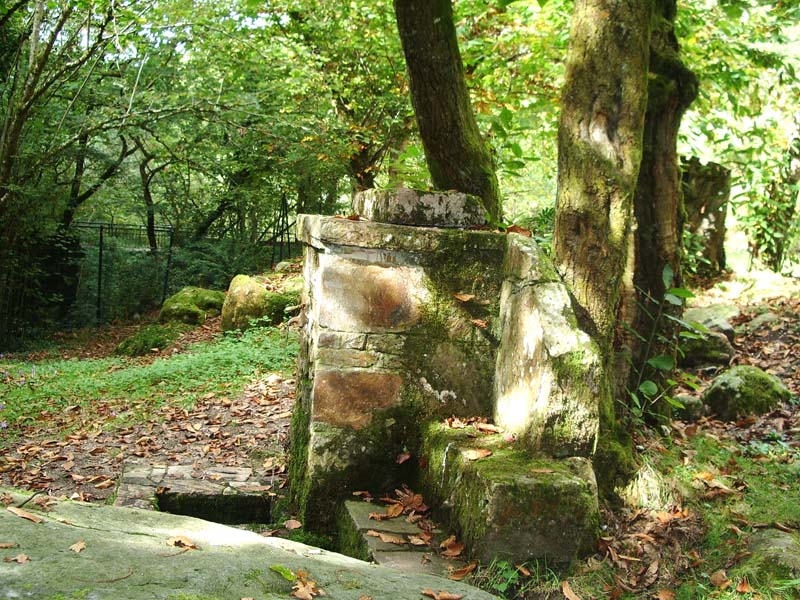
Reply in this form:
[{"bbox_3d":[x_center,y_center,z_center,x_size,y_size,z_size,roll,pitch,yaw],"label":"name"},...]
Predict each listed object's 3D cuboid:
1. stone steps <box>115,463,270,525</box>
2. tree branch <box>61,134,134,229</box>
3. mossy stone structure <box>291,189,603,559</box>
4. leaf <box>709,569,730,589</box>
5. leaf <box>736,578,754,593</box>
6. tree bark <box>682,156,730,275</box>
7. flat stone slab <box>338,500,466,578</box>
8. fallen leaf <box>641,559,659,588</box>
[{"bbox_3d":[-0.997,0.971,4.612,0.760,0.170,0.590,2,6,-8],"label":"stone steps"},{"bbox_3d":[-4.310,-1.688,13.500,1.030,1.330,0.500,1,6,-18],"label":"tree branch"},{"bbox_3d":[0.155,0.296,4.565,1.200,1.600,1.270,1,6,-15],"label":"mossy stone structure"},{"bbox_3d":[1.246,1.087,3.696,0.083,0.045,0.090,4,6,19],"label":"leaf"},{"bbox_3d":[1.326,1.096,3.637,0.068,0.035,0.065,4,6,19],"label":"leaf"},{"bbox_3d":[3.844,-1.070,12.000,0.620,1.470,0.580,4,6,18],"label":"tree bark"},{"bbox_3d":[-0.003,1.068,4.179,0.380,0.170,0.800,1,6,-15],"label":"flat stone slab"},{"bbox_3d":[1.000,1.096,3.796,0.075,0.055,0.130,4,6,15],"label":"fallen leaf"}]

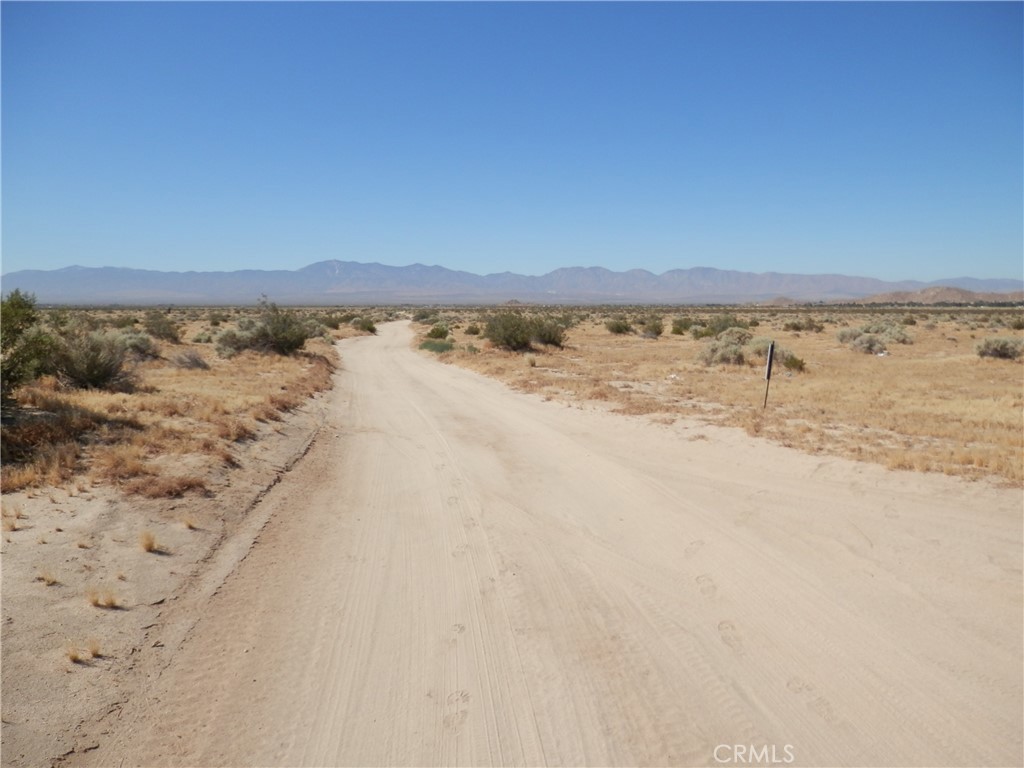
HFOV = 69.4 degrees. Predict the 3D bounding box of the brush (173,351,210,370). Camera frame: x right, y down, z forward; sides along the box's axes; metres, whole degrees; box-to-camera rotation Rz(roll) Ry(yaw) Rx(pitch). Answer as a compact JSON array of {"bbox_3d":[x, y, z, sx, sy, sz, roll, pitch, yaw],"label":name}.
[{"bbox_3d":[-7.141,-0.542,16.454,0.777,0.405,0.652,-3,7,-23],"label":"brush"}]

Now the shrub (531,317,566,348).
[{"bbox_3d":[1.279,-1.908,26.963,1.423,1.102,1.329,0,6,3],"label":"shrub"}]

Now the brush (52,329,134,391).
[{"bbox_3d":[-7.235,-0.444,12.666,1.226,1.009,1.075,-3,7,-30],"label":"brush"}]

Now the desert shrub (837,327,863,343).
[{"bbox_3d":[13.993,-2.077,30.626,0.981,0.606,0.923,3,7,24],"label":"desert shrub"}]

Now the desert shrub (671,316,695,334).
[{"bbox_3d":[9.406,-3.171,40.508,1.282,0.940,1.180,1,6,13],"label":"desert shrub"}]

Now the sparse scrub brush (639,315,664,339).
[{"bbox_3d":[6.962,-2.860,36.846,1.275,1.101,1.173,1,6,11],"label":"sparse scrub brush"}]

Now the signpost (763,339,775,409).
[{"bbox_3d":[3.716,-0.134,10.672,0.070,0.978,0.200,6,8,11],"label":"signpost"}]

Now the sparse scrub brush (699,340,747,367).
[{"bbox_3d":[5.306,-0.789,18.516,1.109,0.600,0.981,2,6,16],"label":"sparse scrub brush"}]

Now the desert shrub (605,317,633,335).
[{"bbox_3d":[5.951,-3.218,41.274,1.549,0.872,1.425,1,6,8],"label":"desert shrub"}]

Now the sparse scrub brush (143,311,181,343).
[{"bbox_3d":[-15.204,-2.473,32.096,1.494,1.340,1.375,-3,7,-25],"label":"sparse scrub brush"}]

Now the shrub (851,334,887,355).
[{"bbox_3d":[12.030,-1.331,24.884,1.062,0.601,0.977,3,7,26],"label":"shrub"}]

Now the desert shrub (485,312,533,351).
[{"bbox_3d":[-0.129,-1.949,27.247,1.773,1.328,1.631,0,6,0],"label":"desert shrub"}]

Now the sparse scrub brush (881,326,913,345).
[{"bbox_3d":[16.107,-2.030,30.818,1.147,0.730,1.055,3,7,27],"label":"sparse scrub brush"}]

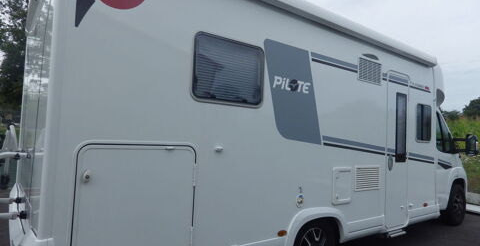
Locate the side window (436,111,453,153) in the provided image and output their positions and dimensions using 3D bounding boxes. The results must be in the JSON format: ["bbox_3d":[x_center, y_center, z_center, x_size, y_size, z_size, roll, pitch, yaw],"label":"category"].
[{"bbox_3d":[3.442,0.164,5.143,0.850,0.700,0.070,5,-4,-36],"label":"side window"}]

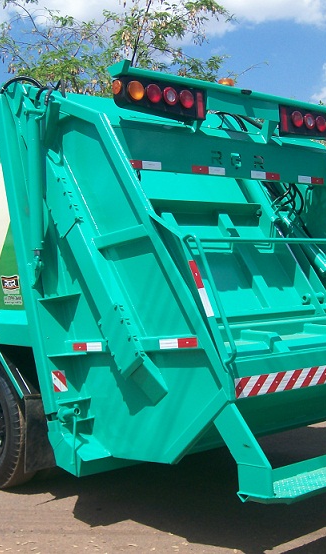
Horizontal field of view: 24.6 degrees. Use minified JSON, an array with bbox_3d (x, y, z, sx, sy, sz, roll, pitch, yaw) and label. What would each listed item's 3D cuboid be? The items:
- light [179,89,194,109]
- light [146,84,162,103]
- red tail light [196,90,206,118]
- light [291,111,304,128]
[{"bbox_3d":[0.151,-1.104,4.644,0.115,0.115,0.035,-2,-4,-40],"label":"light"},{"bbox_3d":[-0.051,-1.096,4.471,0.115,0.115,0.035,-2,-4,-40],"label":"light"},{"bbox_3d":[0.240,-1.088,4.738,0.046,0.162,0.018,-2,-4,-40],"label":"red tail light"},{"bbox_3d":[0.963,-1.125,5.332,0.115,0.115,0.035,-2,-4,-40],"label":"light"}]

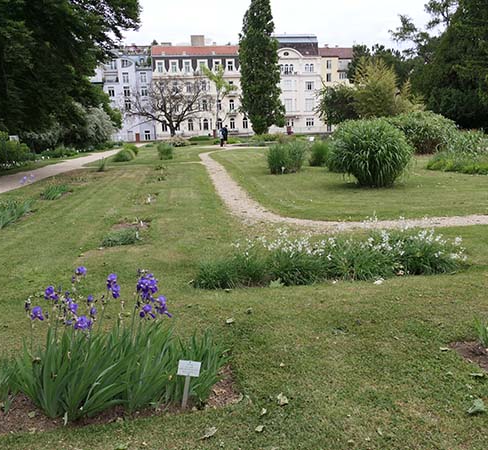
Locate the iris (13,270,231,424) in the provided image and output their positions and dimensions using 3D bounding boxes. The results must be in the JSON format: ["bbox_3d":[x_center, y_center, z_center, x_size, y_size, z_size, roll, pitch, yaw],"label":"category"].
[{"bbox_3d":[-0.698,0.607,2.705,1.100,0.750,0.520,-2,12,0],"label":"iris"}]

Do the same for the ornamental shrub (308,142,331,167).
[{"bbox_3d":[2.909,-2.771,18.029,0.900,0.950,0.900,-2,12,0],"label":"ornamental shrub"}]

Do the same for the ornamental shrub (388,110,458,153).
[{"bbox_3d":[8.999,-4.717,23.789,3.700,2.100,3.100,-2,12,0],"label":"ornamental shrub"}]

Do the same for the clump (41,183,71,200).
[{"bbox_3d":[-4.470,-0.824,11.190,0.500,0.320,0.950,-2,12,0],"label":"clump"}]

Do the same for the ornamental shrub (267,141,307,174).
[{"bbox_3d":[1.440,-2.331,15.865,1.350,1.050,1.100,-2,12,0],"label":"ornamental shrub"}]

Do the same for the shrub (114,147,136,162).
[{"bbox_3d":[-6.224,-3.700,24.422,1.100,0.680,1.050,-2,12,0],"label":"shrub"}]

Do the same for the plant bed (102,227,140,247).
[{"bbox_3d":[-1.756,0.152,6.760,0.500,0.170,0.580,-2,12,0],"label":"plant bed"}]

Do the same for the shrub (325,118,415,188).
[{"bbox_3d":[3.247,-1.862,11.888,2.100,1.650,2.000,-2,12,0],"label":"shrub"}]

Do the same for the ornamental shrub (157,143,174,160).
[{"bbox_3d":[-4.073,-3.838,24.304,0.950,0.880,0.900,-2,12,0],"label":"ornamental shrub"}]

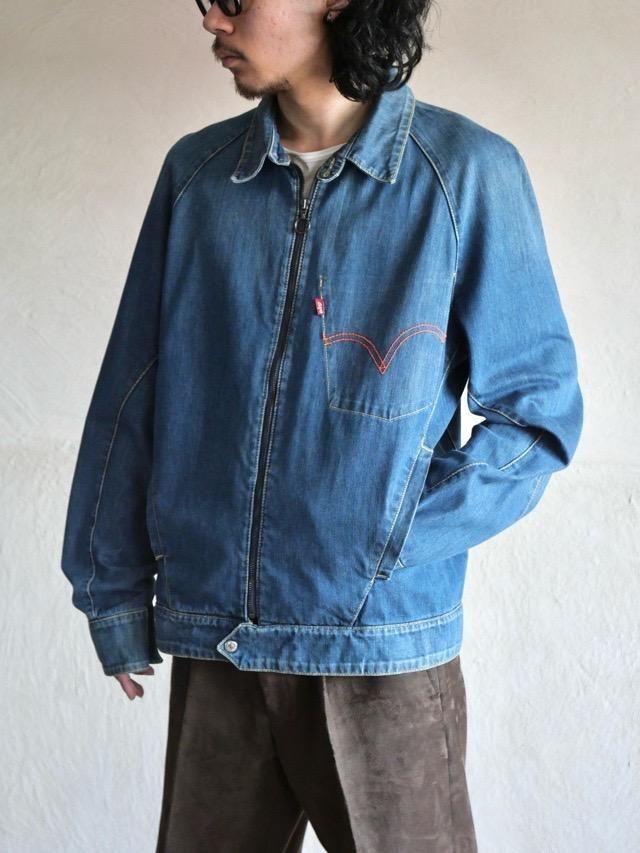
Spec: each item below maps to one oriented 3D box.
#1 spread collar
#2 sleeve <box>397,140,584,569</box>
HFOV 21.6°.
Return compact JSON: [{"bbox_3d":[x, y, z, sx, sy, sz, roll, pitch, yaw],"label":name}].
[{"bbox_3d":[0.004,-0.345,1.950,0.195,0.140,0.180,0,0,22],"label":"spread collar"},{"bbox_3d":[0.194,-0.087,1.920,0.210,0.500,0.240,0,0,22],"label":"sleeve"}]

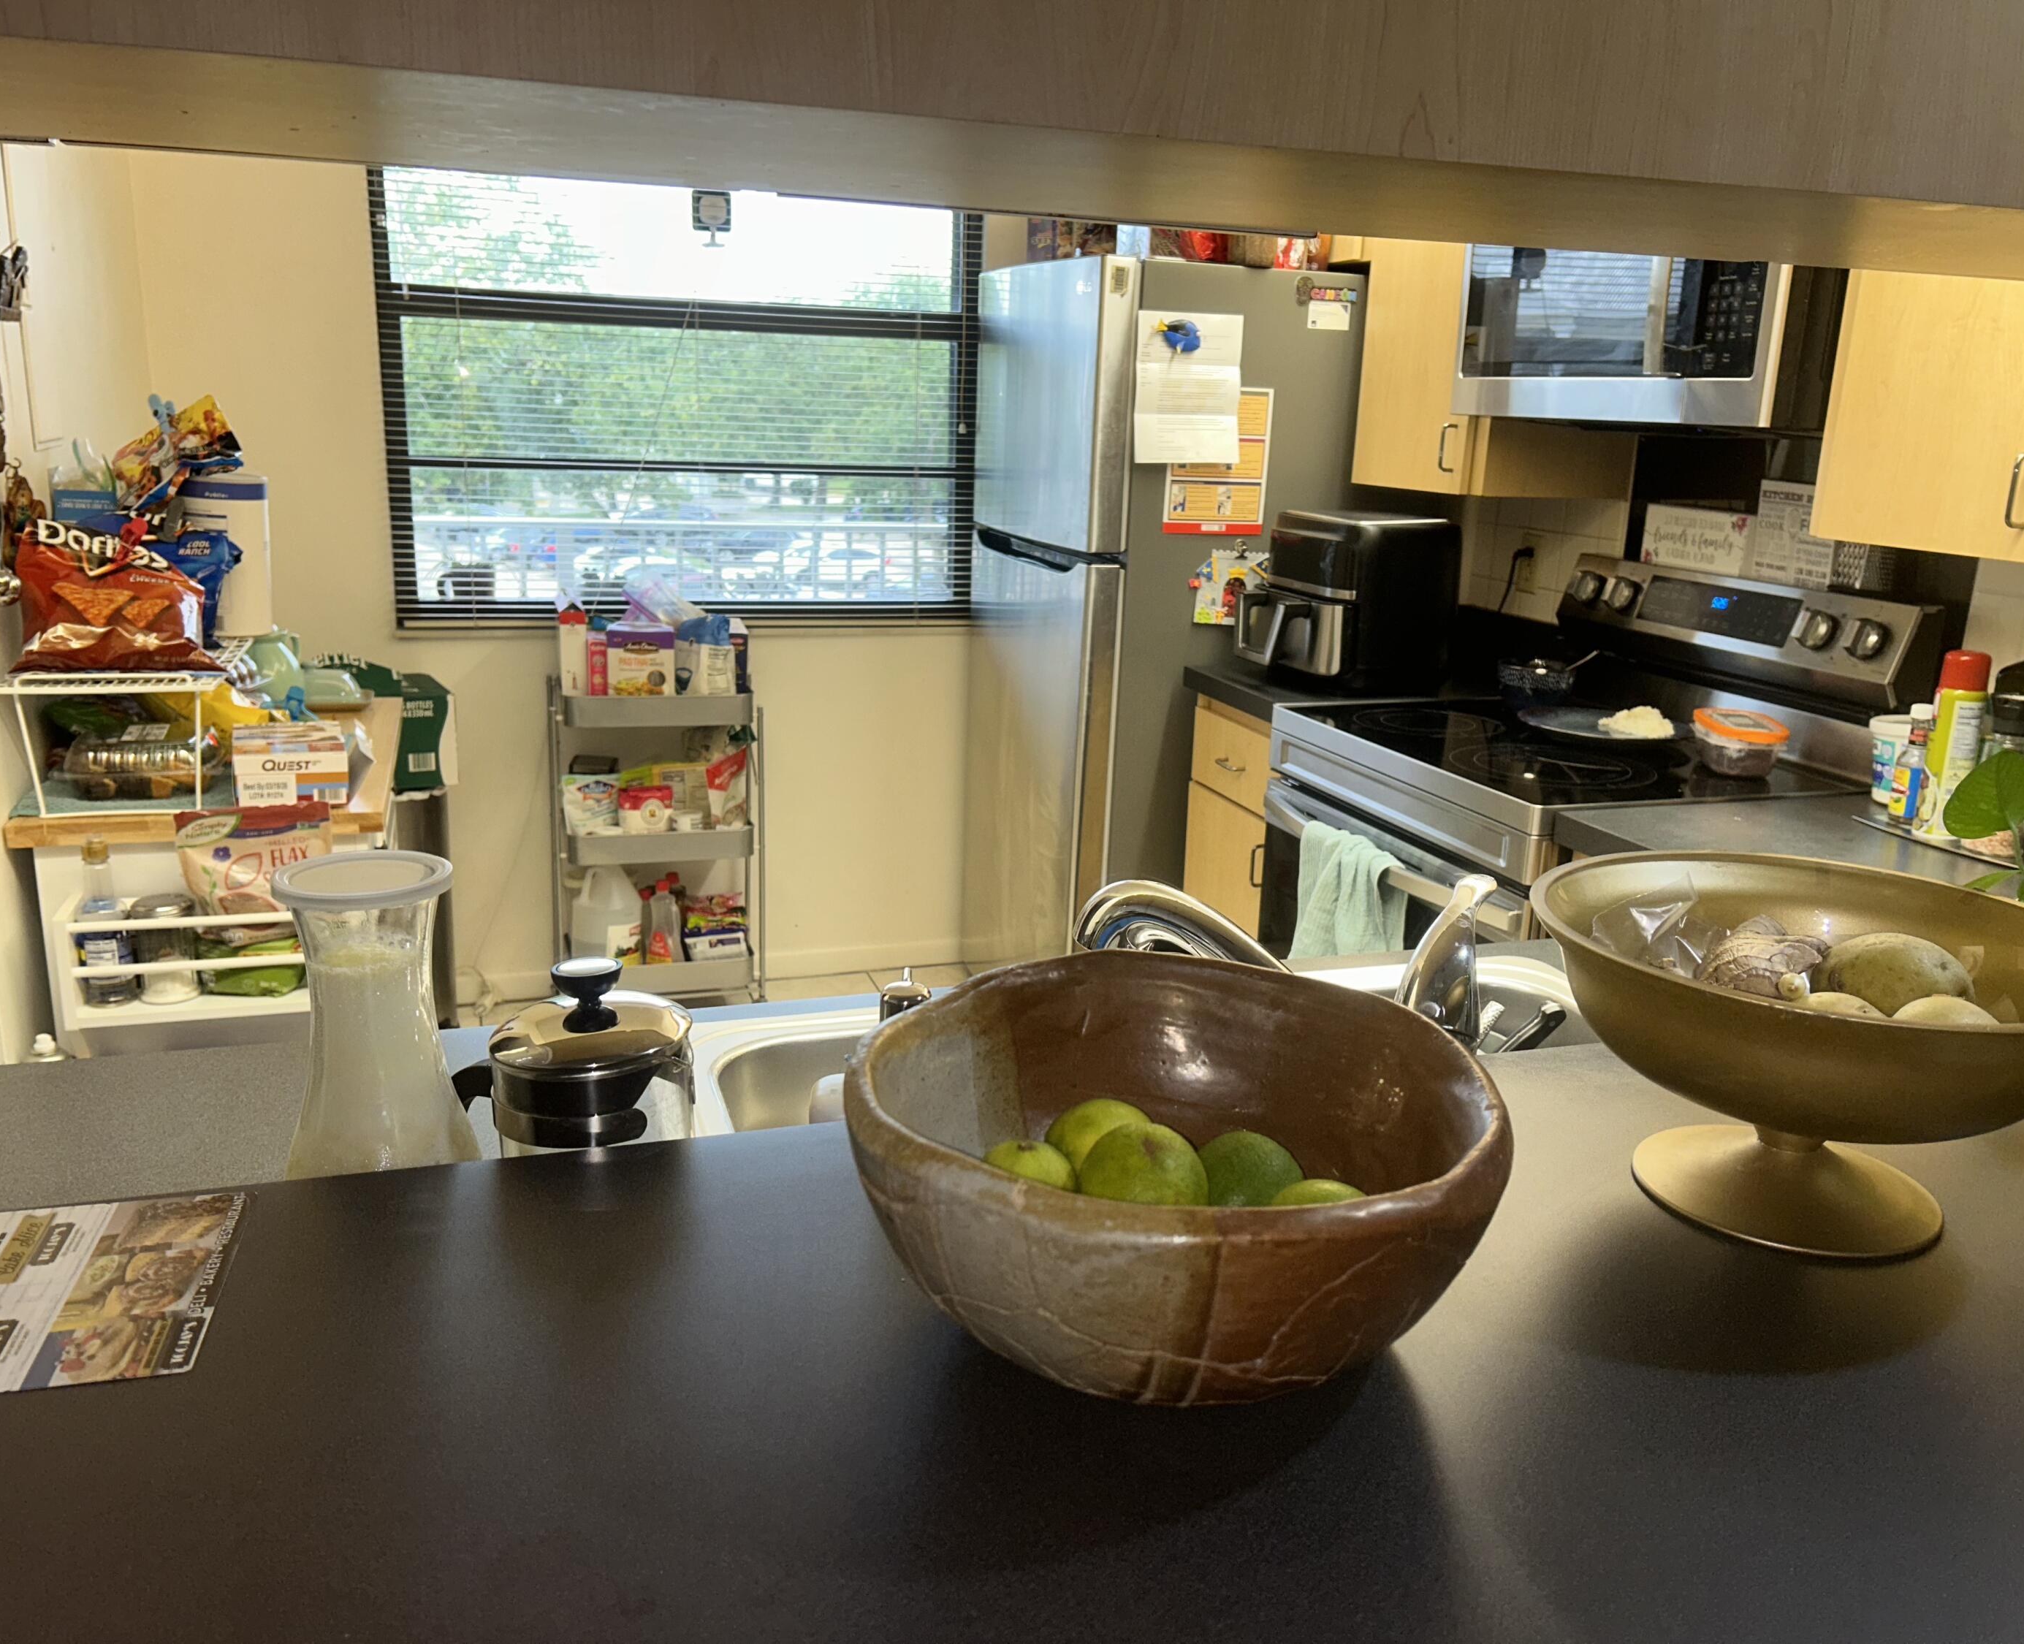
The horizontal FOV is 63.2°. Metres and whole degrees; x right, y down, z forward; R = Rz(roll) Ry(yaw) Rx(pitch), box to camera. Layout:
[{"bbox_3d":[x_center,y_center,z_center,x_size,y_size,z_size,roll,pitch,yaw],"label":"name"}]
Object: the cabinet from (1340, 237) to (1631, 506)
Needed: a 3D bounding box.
[{"bbox_3d":[0.921,-1.008,3.078,0.325,0.770,0.460,-3,15,-18],"label":"cabinet"}]

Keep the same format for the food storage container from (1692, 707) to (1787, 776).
[{"bbox_3d":[1.117,-0.120,2.522,0.122,0.068,0.172,3,14,4],"label":"food storage container"}]

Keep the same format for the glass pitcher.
[{"bbox_3d":[-0.346,0.161,0.896,0.118,0.268,0.118,-3,15,-18],"label":"glass pitcher"}]

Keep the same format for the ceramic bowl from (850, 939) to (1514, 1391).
[{"bbox_3d":[0.064,0.150,0.674,0.266,0.117,0.266,2,14,0],"label":"ceramic bowl"}]

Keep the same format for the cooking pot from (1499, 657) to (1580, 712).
[{"bbox_3d":[0.954,-0.249,2.991,0.142,0.080,0.142,2,14,0],"label":"cooking pot"}]

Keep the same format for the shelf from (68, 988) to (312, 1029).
[{"bbox_3d":[-1.057,0.234,2.179,0.318,0.019,0.126,-3,15,-18],"label":"shelf"}]

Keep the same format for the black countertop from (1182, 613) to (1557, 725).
[{"bbox_3d":[0.724,-0.309,3.228,0.655,0.160,0.430,-3,15,-18],"label":"black countertop"}]

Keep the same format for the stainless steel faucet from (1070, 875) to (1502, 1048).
[{"bbox_3d":[0.173,0.139,1.093,0.285,0.240,0.070,7,15,21],"label":"stainless steel faucet"}]

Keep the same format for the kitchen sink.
[{"bbox_3d":[0.187,0.312,1.288,0.840,0.190,0.560,-3,15,-18],"label":"kitchen sink"}]

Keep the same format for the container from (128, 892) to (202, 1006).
[{"bbox_3d":[-1.102,0.166,2.145,0.080,0.128,0.080,-3,15,-18],"label":"container"}]

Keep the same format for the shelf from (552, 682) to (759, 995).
[{"bbox_3d":[-0.802,0.068,3.751,0.465,0.785,0.300,-3,15,-18],"label":"shelf"}]

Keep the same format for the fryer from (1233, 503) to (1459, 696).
[{"bbox_3d":[0.637,-0.433,3.190,0.325,0.311,0.270,-6,17,-30],"label":"fryer"}]

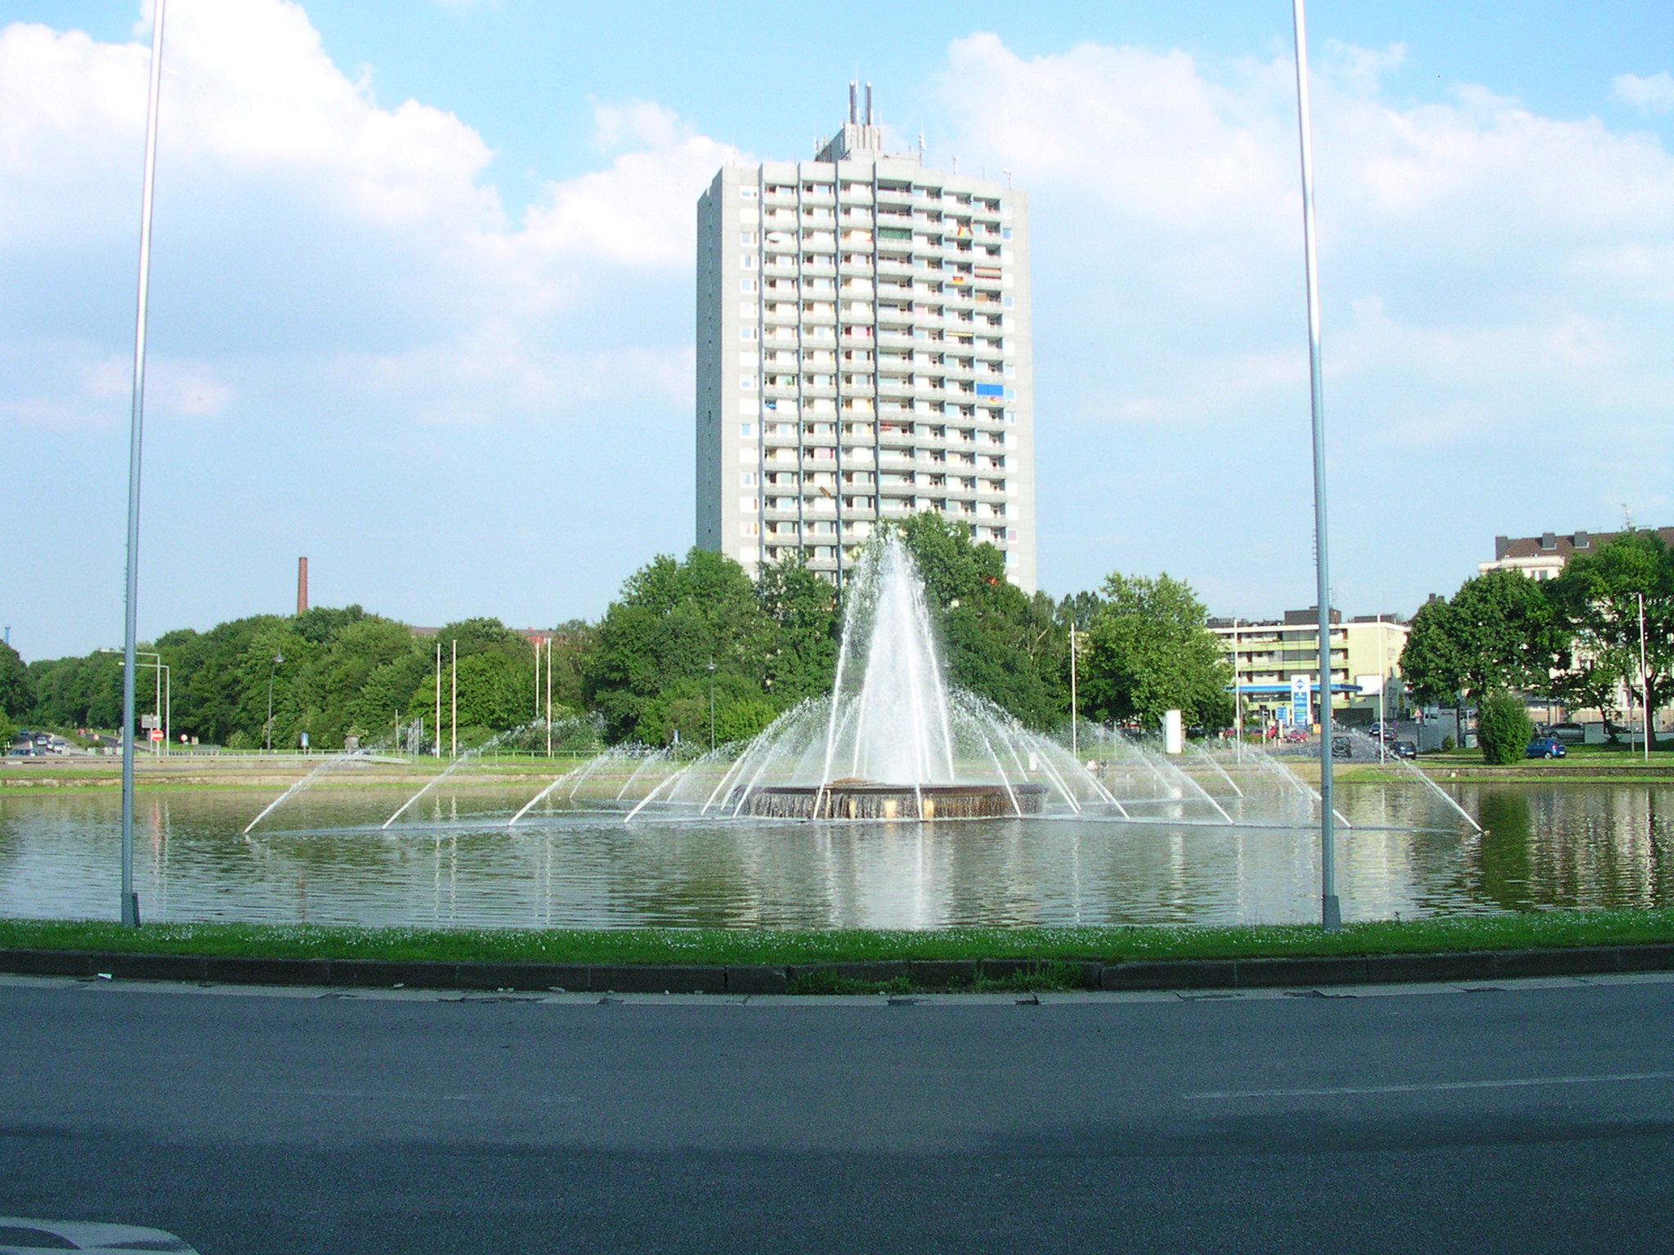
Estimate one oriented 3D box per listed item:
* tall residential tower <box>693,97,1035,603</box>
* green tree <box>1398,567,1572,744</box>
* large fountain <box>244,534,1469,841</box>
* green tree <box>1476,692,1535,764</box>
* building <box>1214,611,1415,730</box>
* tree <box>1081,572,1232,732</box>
[{"bbox_3d":[3.702,-24.474,210.114,37.500,79.000,25.000,1,-4,-16],"label":"tall residential tower"},{"bbox_3d":[50.390,2.390,139.140,13.200,14.000,13.000,-2,-4,20],"label":"green tree"},{"bbox_3d":[1.408,1.882,73.539,37.000,11.600,38.000,0,-4,3],"label":"large fountain"},{"bbox_3d":[42.323,6.336,113.319,3.800,4.750,3.800,-2,-4,20],"label":"green tree"},{"bbox_3d":[65.527,6.569,255.116,32.000,15.500,14.000,-2,-4,29],"label":"building"},{"bbox_3d":[30.059,2.397,168.210,14.000,15.400,14.000,-1,-4,10],"label":"tree"}]

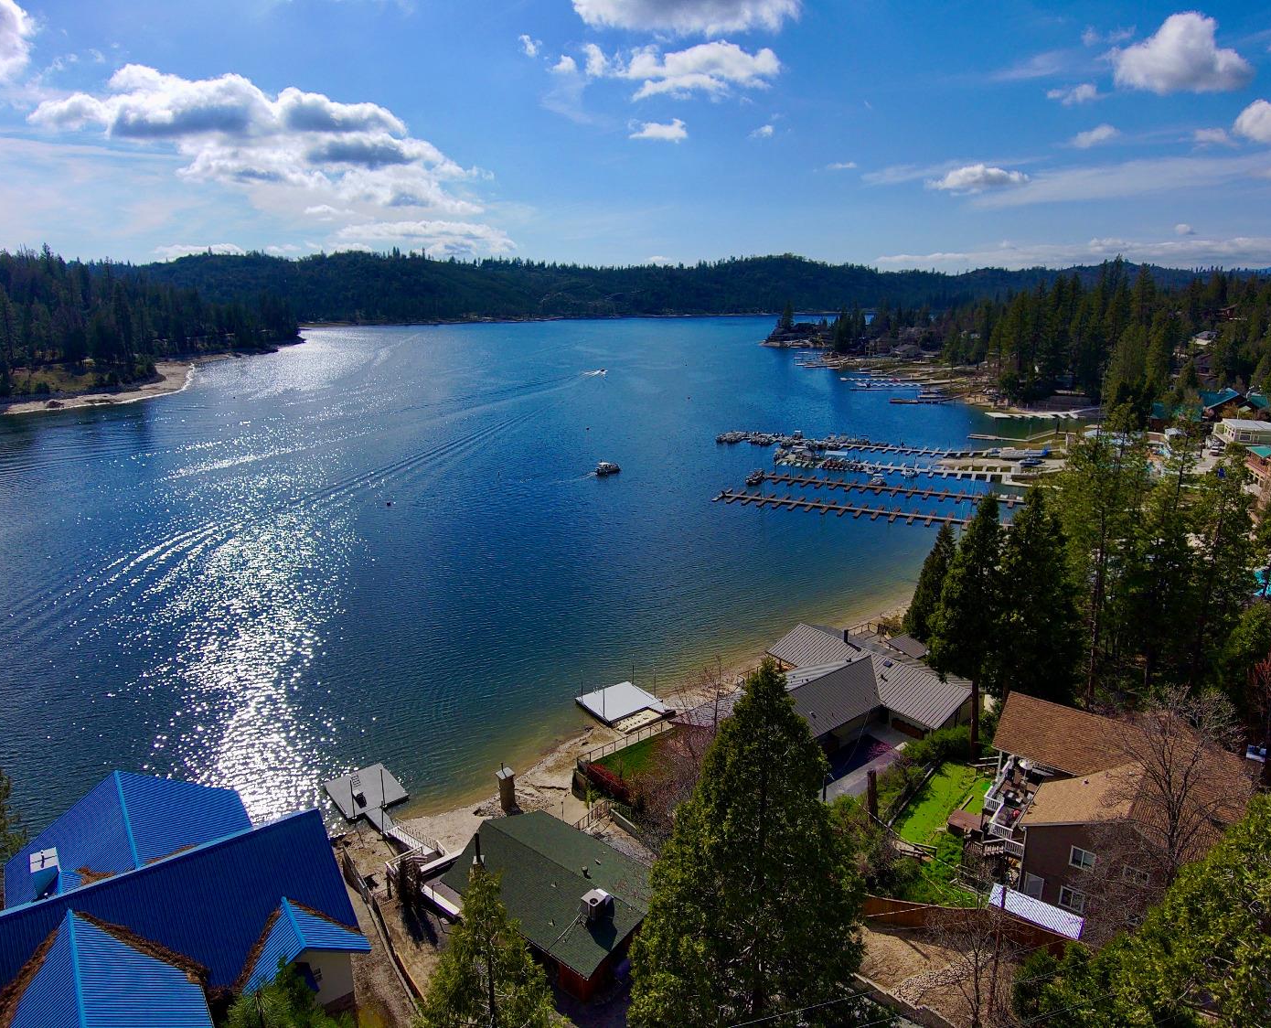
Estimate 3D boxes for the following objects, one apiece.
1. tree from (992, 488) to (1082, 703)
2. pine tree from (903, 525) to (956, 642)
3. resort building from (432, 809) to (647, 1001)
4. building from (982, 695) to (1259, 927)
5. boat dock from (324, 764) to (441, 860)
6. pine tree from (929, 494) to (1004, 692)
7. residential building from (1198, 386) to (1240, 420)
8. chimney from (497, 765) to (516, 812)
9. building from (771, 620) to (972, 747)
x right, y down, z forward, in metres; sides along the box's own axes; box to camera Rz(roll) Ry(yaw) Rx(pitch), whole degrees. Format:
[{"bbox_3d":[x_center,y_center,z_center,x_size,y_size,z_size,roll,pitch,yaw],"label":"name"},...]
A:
[{"bbox_3d":[29.971,7.892,62.661,7.600,20.160,7.600,-1,15,0],"label":"tree"},{"bbox_3d":[32.107,7.901,87.973,6.200,14.270,6.200,-1,15,0],"label":"pine tree"},{"bbox_3d":[-4.510,23.231,50.764,13.300,4.700,9.000,11,19,38],"label":"resort building"},{"bbox_3d":[30.054,17.789,52.201,15.000,7.500,18.300,9,18,34],"label":"building"},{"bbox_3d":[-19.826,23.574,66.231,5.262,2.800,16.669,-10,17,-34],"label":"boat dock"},{"bbox_3d":[25.114,8.652,61.766,6.000,20.880,6.000,-1,15,0],"label":"pine tree"},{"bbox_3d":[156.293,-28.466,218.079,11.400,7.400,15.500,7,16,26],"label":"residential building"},{"bbox_3d":[-9.869,21.178,64.486,1.150,4.090,1.150,11,19,38],"label":"chimney"},{"bbox_3d":[17.435,15.310,72.287,18.400,5.700,19.200,-12,18,-37],"label":"building"}]

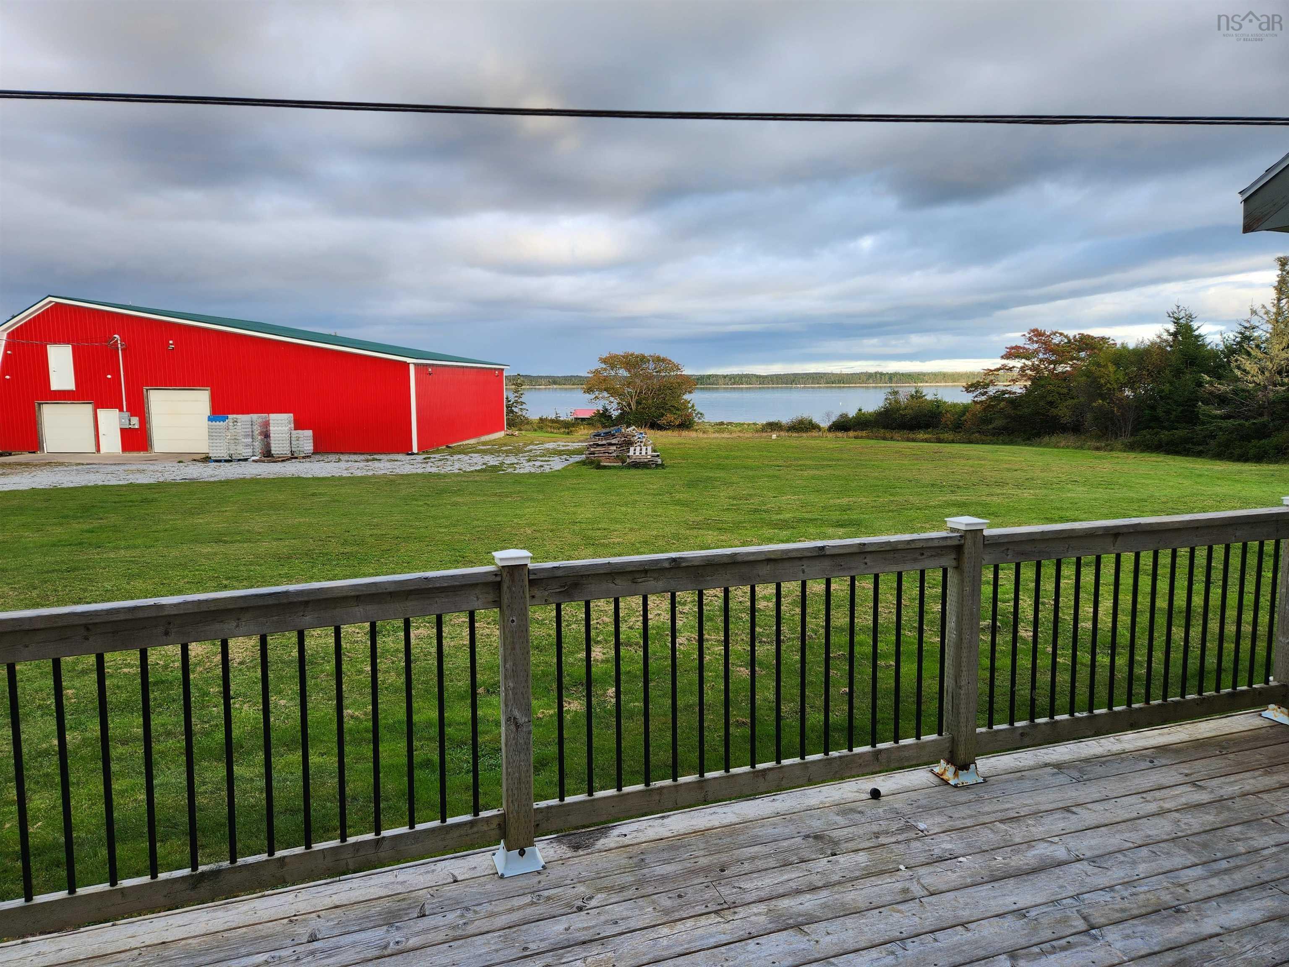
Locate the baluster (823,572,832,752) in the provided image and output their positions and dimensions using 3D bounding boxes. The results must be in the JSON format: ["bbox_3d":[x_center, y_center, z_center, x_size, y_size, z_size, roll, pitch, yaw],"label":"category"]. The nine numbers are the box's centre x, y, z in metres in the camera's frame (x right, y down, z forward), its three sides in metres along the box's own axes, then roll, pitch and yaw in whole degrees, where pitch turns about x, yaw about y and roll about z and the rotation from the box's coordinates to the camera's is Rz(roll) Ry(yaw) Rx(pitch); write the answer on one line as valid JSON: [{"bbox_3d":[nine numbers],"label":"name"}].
[{"bbox_3d":[0.712,0.718,3.335,0.019,0.705,0.019,-3,7,-19],"label":"baluster"}]

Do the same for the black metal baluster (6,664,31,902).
[{"bbox_3d":[-1.659,0.798,2.276,0.019,0.655,0.019,-3,7,-19],"label":"black metal baluster"}]

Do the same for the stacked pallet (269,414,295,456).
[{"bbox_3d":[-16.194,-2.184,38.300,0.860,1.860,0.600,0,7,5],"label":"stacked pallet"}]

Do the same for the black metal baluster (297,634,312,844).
[{"bbox_3d":[-1.067,0.808,2.690,0.019,0.705,0.019,-3,7,-19],"label":"black metal baluster"}]

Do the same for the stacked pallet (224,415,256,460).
[{"bbox_3d":[-18.250,-2.080,38.700,1.030,2.020,1.030,-1,6,-3],"label":"stacked pallet"}]

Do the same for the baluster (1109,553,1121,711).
[{"bbox_3d":[2.063,0.655,3.760,0.019,0.700,0.019,-2,6,-18],"label":"baluster"}]

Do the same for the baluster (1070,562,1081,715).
[{"bbox_3d":[1.744,0.623,3.469,0.019,0.655,0.019,-3,7,-19],"label":"baluster"}]

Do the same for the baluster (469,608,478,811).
[{"bbox_3d":[-0.531,0.721,2.672,0.019,0.655,0.019,-3,7,-19],"label":"baluster"}]

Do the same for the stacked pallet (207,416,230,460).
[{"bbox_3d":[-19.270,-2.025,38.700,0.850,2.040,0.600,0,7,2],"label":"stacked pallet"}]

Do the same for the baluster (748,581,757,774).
[{"bbox_3d":[0.405,0.725,3.197,0.019,0.700,0.019,-2,6,-19],"label":"baluster"}]

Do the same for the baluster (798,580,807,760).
[{"bbox_3d":[0.611,0.722,3.298,0.019,0.705,0.019,-3,7,-19],"label":"baluster"}]

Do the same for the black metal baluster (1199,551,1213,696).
[{"bbox_3d":[2.573,0.632,3.926,0.019,0.700,0.019,-2,6,-18],"label":"black metal baluster"}]

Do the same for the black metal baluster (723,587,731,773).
[{"bbox_3d":[0.286,0.686,2.975,0.019,0.655,0.019,-3,7,-19],"label":"black metal baluster"}]

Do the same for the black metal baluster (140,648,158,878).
[{"bbox_3d":[-1.469,0.835,2.538,0.019,0.705,0.019,-3,7,-19],"label":"black metal baluster"}]

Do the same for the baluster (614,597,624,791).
[{"bbox_3d":[-0.088,0.703,2.845,0.019,0.655,0.019,-3,7,-19],"label":"baluster"}]

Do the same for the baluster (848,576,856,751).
[{"bbox_3d":[0.758,0.663,3.139,0.019,0.655,0.019,-3,7,-19],"label":"baluster"}]

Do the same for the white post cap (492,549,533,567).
[{"bbox_3d":[-0.409,0.226,2.655,0.110,0.042,0.110,-3,7,-19],"label":"white post cap"}]

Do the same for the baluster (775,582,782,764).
[{"bbox_3d":[0.509,0.725,3.261,0.019,0.705,0.019,0,7,0],"label":"baluster"}]

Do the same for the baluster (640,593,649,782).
[{"bbox_3d":[0.008,0.744,3.060,0.019,0.700,0.019,-2,6,-19],"label":"baluster"}]

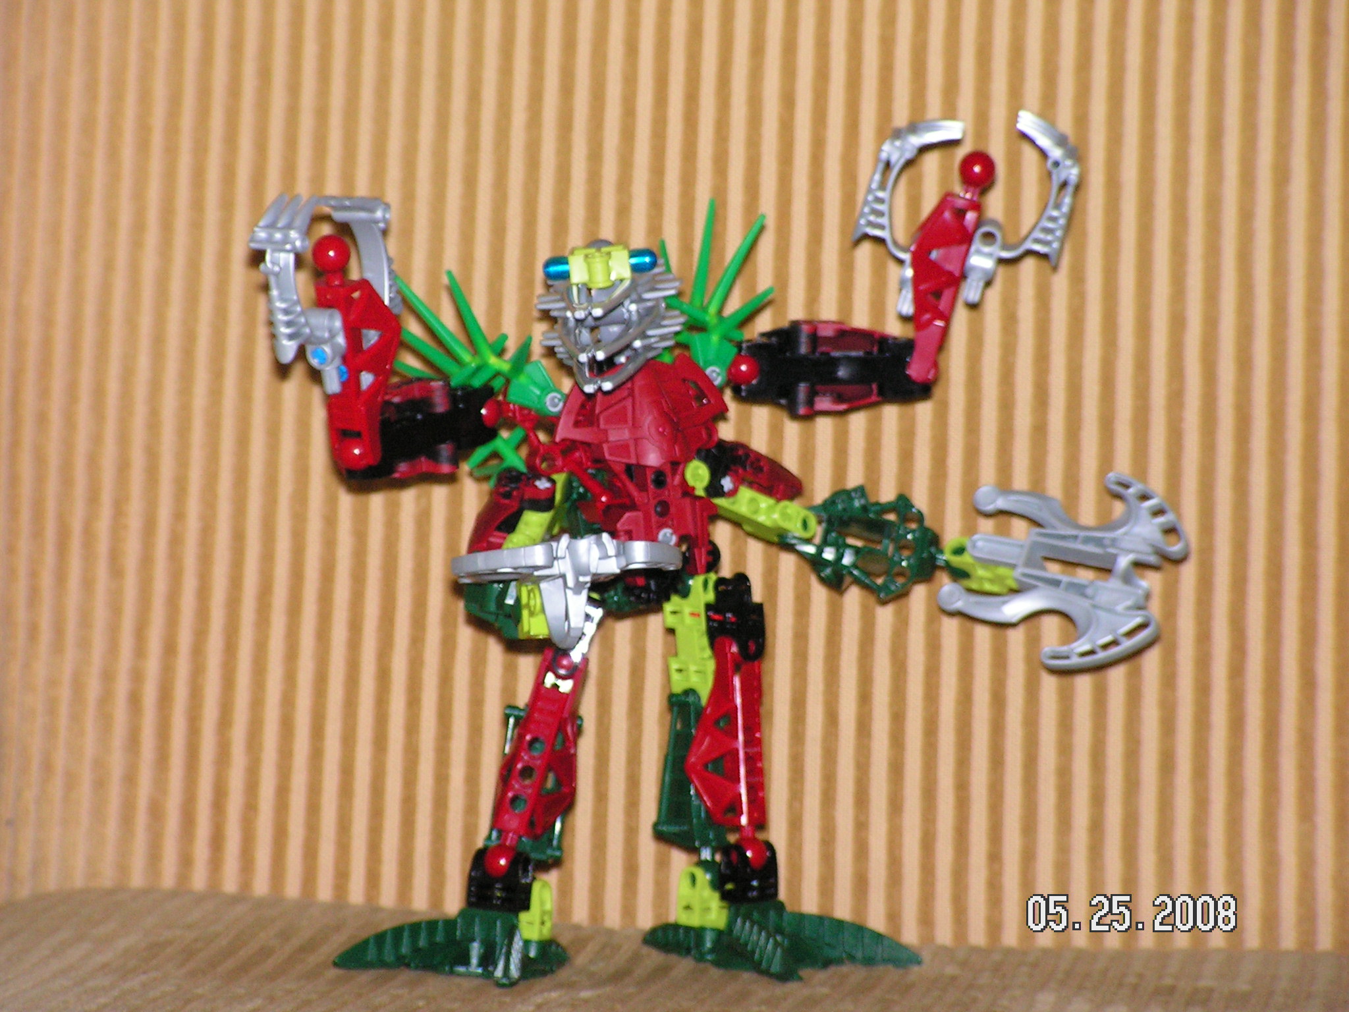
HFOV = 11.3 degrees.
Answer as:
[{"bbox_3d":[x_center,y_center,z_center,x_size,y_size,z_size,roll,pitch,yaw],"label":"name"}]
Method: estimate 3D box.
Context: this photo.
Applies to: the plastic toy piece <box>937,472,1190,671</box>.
[{"bbox_3d":[0.109,0.020,1.892,0.066,0.062,0.024,9,-27,20],"label":"plastic toy piece"}]

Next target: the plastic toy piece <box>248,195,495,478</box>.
[{"bbox_3d":[-0.082,-0.046,1.852,0.067,0.071,0.056,2,9,0],"label":"plastic toy piece"}]

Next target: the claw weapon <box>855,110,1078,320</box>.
[{"bbox_3d":[0.081,-0.082,1.912,0.058,0.062,0.018,11,9,0],"label":"claw weapon"}]

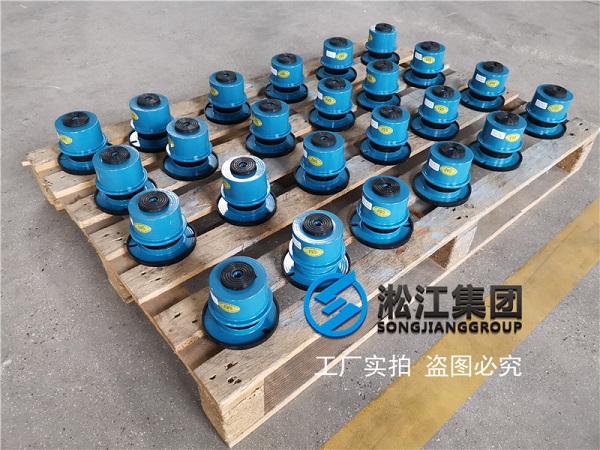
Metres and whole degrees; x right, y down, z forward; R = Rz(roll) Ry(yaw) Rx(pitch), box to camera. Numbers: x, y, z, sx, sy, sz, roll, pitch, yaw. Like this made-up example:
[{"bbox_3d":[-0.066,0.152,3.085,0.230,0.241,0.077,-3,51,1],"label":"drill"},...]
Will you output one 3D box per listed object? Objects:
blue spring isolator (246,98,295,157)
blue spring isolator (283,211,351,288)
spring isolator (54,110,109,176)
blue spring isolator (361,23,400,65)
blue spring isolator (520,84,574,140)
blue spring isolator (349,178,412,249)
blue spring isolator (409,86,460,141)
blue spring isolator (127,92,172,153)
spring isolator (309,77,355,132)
[{"bbox_3d":[-0.069,-0.238,1.114,0.124,0.104,0.124,1,43,-1],"label":"blue spring isolator"},{"bbox_3d":[0.031,0.036,0.822,0.125,0.102,0.125,1,42,-1],"label":"blue spring isolator"},{"bbox_3d":[-0.488,-0.193,1.049,0.125,0.105,0.125,7,43,6],"label":"spring isolator"},{"bbox_3d":[0.266,-0.593,1.522,0.126,0.104,0.126,1,42,-1],"label":"blue spring isolator"},{"bbox_3d":[0.643,-0.300,1.211,0.124,0.104,0.124,8,43,7],"label":"blue spring isolator"},{"bbox_3d":[0.161,-0.034,0.901,0.124,0.104,0.124,11,43,10],"label":"blue spring isolator"},{"bbox_3d":[0.354,-0.293,1.191,0.124,0.104,0.124,9,43,8],"label":"blue spring isolator"},{"bbox_3d":[-0.355,-0.255,1.127,0.126,0.104,0.126,1,42,-1],"label":"blue spring isolator"},{"bbox_3d":[0.087,-0.323,1.220,0.126,0.104,0.126,1,42,-1],"label":"spring isolator"}]

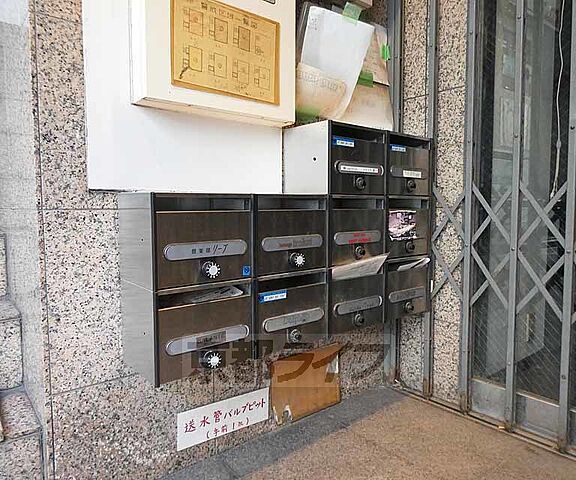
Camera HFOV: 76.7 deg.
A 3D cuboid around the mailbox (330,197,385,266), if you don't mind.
[{"bbox_3d":[0.170,-0.039,1.305,0.267,0.227,0.232,-4,6,-36],"label":"mailbox"}]

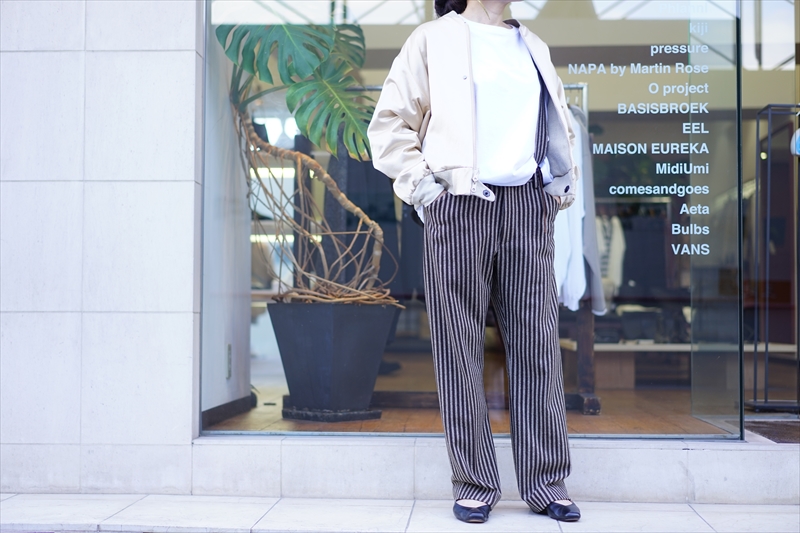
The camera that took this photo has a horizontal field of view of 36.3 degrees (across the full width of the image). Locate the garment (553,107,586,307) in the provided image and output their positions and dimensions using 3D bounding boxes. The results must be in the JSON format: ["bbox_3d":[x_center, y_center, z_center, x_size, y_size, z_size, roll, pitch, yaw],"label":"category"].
[{"bbox_3d":[0.619,-0.224,4.655,0.150,0.790,0.460,0,-2,1],"label":"garment"}]

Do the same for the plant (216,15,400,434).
[{"bbox_3d":[-0.291,-0.183,4.223,0.600,1.410,0.680,0,-2,3],"label":"plant"}]

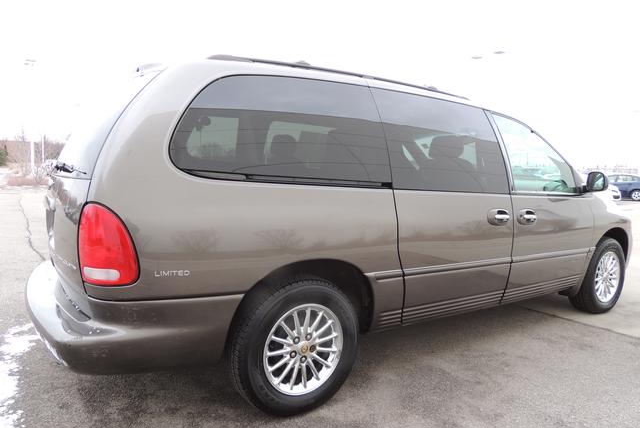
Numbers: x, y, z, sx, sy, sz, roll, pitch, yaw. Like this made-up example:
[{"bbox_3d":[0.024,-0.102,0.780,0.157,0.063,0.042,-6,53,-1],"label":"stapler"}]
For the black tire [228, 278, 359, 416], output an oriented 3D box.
[{"bbox_3d":[-0.119,0.646,2.214,0.670,0.670,0.220,-3,6,-33],"label":"black tire"}]

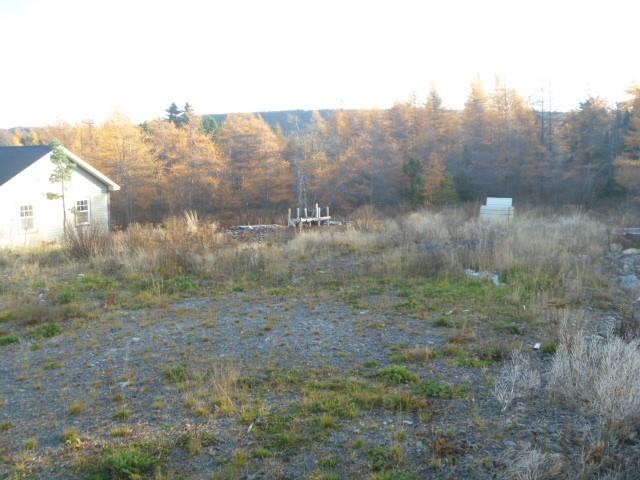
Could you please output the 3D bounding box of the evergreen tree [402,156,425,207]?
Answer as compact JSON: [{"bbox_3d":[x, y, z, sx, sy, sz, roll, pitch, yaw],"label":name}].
[{"bbox_3d":[8.236,-5.065,57.000,2.000,4.700,2.000,1,7,9],"label":"evergreen tree"}]

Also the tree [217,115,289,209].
[{"bbox_3d":[-6.073,-7.279,60.000,6.700,9.200,6.200,-1,7,-6],"label":"tree"}]

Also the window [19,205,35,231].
[{"bbox_3d":[-14.968,-1.132,33.000,0.140,1.330,0.860,4,8,33],"label":"window"}]

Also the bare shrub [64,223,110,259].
[{"bbox_3d":[-10.240,0.044,28.500,2.000,1.550,1.700,-2,7,-20],"label":"bare shrub"}]

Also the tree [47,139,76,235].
[{"bbox_3d":[-12.384,-2.419,31.000,1.450,4.900,1.400,-3,7,-22],"label":"tree"}]

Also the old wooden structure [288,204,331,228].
[{"bbox_3d":[-0.714,-1.564,44.000,2.600,1.600,1.600,-3,7,-23],"label":"old wooden structure"}]

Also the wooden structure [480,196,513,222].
[{"bbox_3d":[12.069,-2.040,44.000,2.150,1.800,1.200,3,7,25],"label":"wooden structure"}]

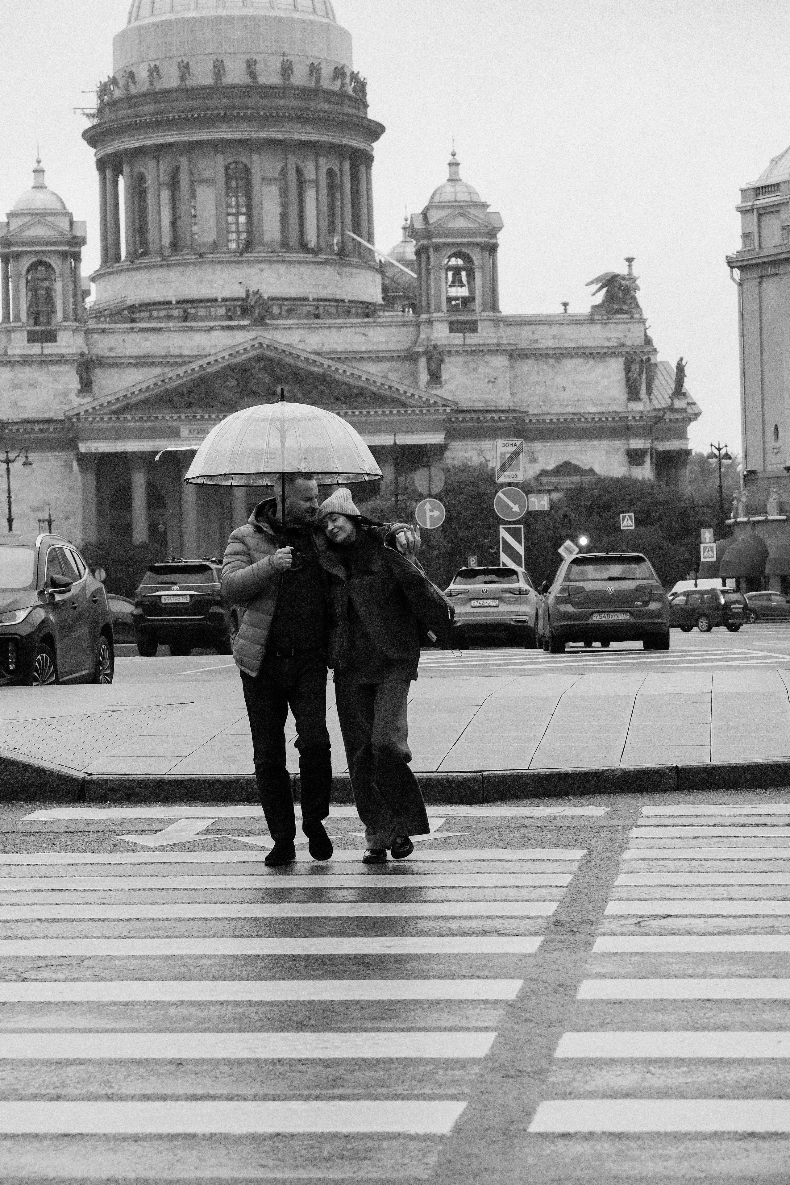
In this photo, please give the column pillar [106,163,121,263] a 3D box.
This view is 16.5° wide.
[{"bbox_3d":[-35.796,-48.520,347.100,1.700,13.500,1.700,-2,0,-5],"label":"column pillar"}]

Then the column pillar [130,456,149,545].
[{"bbox_3d":[-28.628,-7.344,307.400,2.000,16.800,2.000,-2,0,-5],"label":"column pillar"}]

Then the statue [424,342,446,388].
[{"bbox_3d":[4.534,-25.821,311.000,2.300,5.100,1.800,-2,0,-5],"label":"statue"}]

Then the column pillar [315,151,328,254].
[{"bbox_3d":[-9.225,-48.938,341.400,1.700,13.500,1.700,-2,0,-5],"label":"column pillar"}]

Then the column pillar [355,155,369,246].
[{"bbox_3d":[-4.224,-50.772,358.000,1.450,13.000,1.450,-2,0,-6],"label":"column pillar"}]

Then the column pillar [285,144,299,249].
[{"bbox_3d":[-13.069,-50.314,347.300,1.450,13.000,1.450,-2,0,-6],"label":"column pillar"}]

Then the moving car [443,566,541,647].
[{"bbox_3d":[2.001,0.264,53.748,1.860,1.630,4.540,-1,0,8],"label":"moving car"}]

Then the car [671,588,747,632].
[{"bbox_3d":[11.681,0.707,107.000,1.820,1.700,4.550,-2,0,-41],"label":"car"}]

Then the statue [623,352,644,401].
[{"bbox_3d":[29.244,-26.394,335.000,2.600,5.700,1.600,-2,0,-5],"label":"statue"}]

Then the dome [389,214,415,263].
[{"bbox_3d":[1.574,-48.460,374.347,6.000,6.977,6.000,-1,0,-6],"label":"dome"}]

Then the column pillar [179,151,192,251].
[{"bbox_3d":[-25.185,-47.286,328.704,1.500,12.364,1.500,-1,0,-6],"label":"column pillar"}]

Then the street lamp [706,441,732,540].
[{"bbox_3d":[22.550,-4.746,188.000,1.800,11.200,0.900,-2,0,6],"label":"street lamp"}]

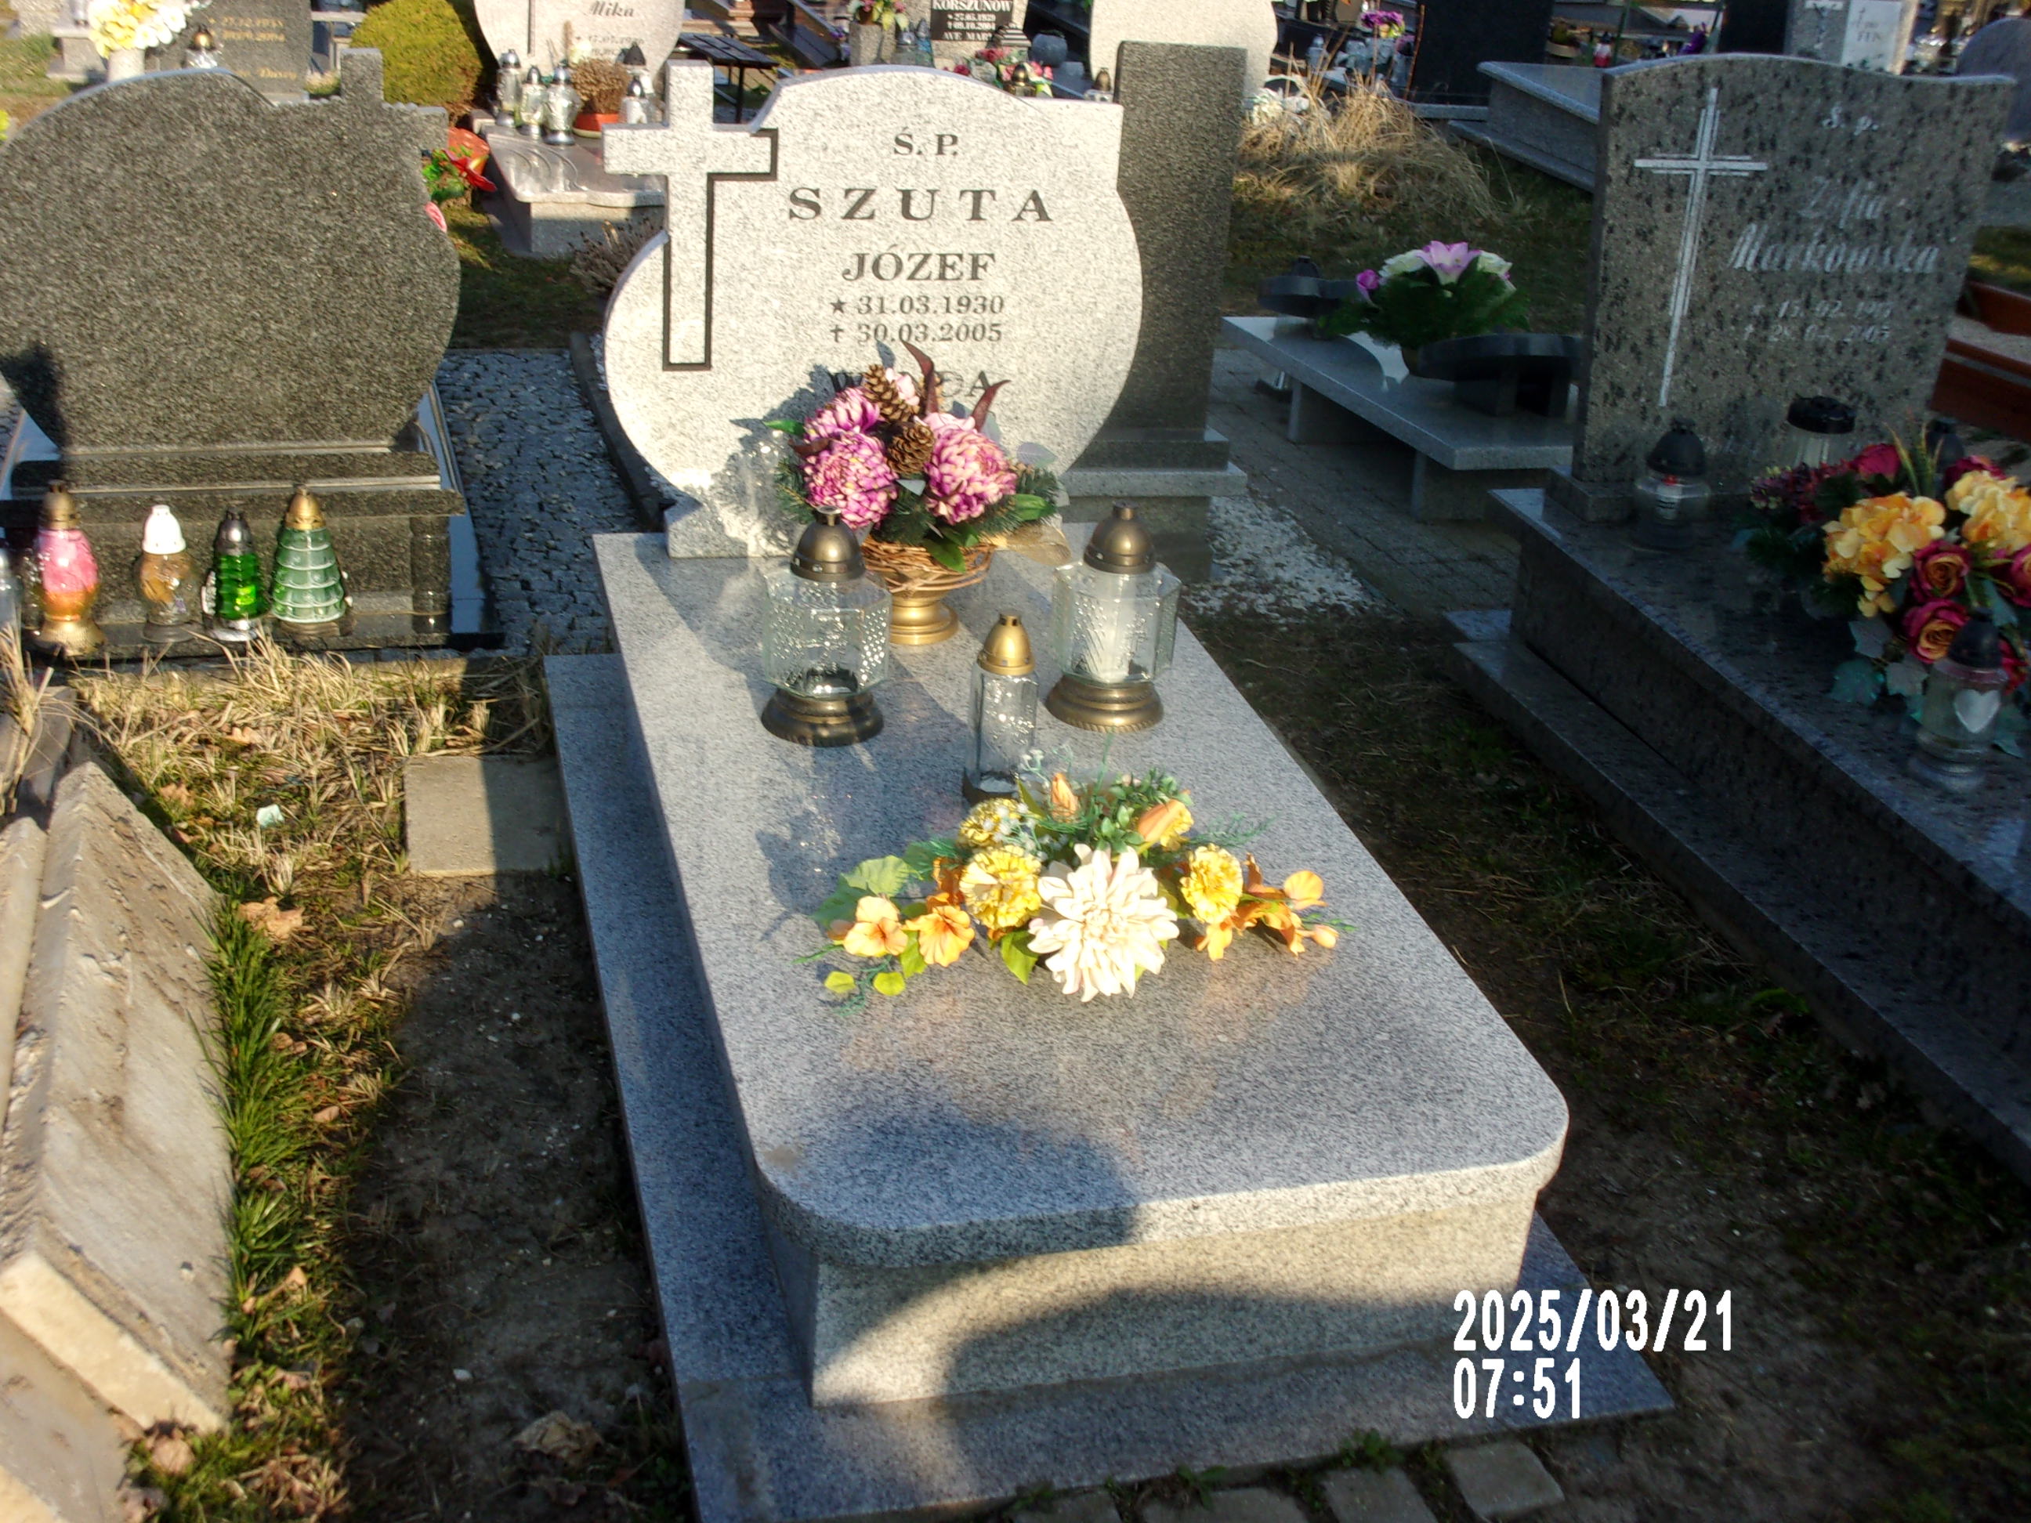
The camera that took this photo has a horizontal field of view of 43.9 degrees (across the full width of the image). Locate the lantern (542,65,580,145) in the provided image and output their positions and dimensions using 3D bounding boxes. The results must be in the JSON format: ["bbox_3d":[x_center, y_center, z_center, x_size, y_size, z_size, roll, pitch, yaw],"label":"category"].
[{"bbox_3d":[-1.287,-1.873,7.151,0.105,0.224,0.105,-3,25,-14],"label":"lantern"}]

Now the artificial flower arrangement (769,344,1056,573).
[{"bbox_3d":[-0.135,-0.405,3.373,0.378,0.294,0.288,-3,25,-13],"label":"artificial flower arrangement"}]

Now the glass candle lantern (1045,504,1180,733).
[{"bbox_3d":[0.122,-0.195,3.238,0.168,0.278,0.168,-3,25,-14],"label":"glass candle lantern"}]

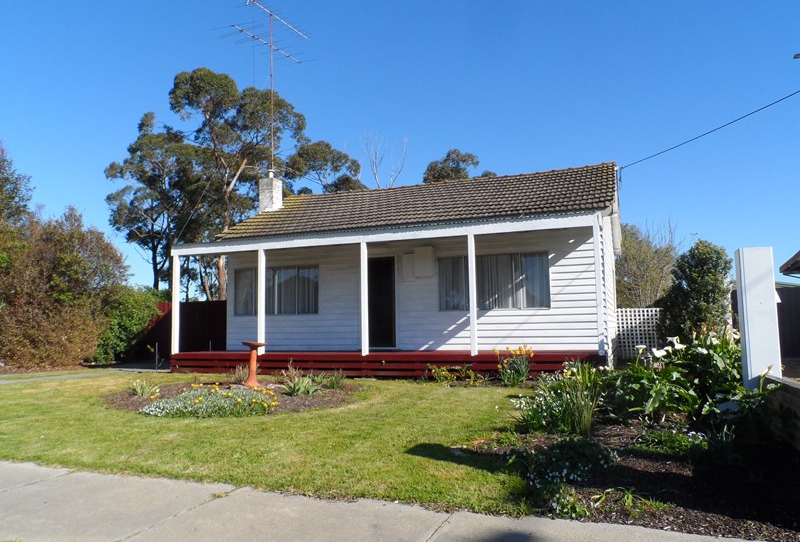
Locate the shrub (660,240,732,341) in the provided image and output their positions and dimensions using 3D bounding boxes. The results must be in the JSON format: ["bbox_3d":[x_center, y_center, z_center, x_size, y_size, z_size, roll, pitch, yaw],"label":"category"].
[{"bbox_3d":[6.865,0.724,12.800,1.550,2.830,1.550,-3,-6,22],"label":"shrub"}]

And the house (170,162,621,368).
[{"bbox_3d":[0.583,-0.142,14.615,9.550,5.130,7.900,-3,-6,22],"label":"house"}]

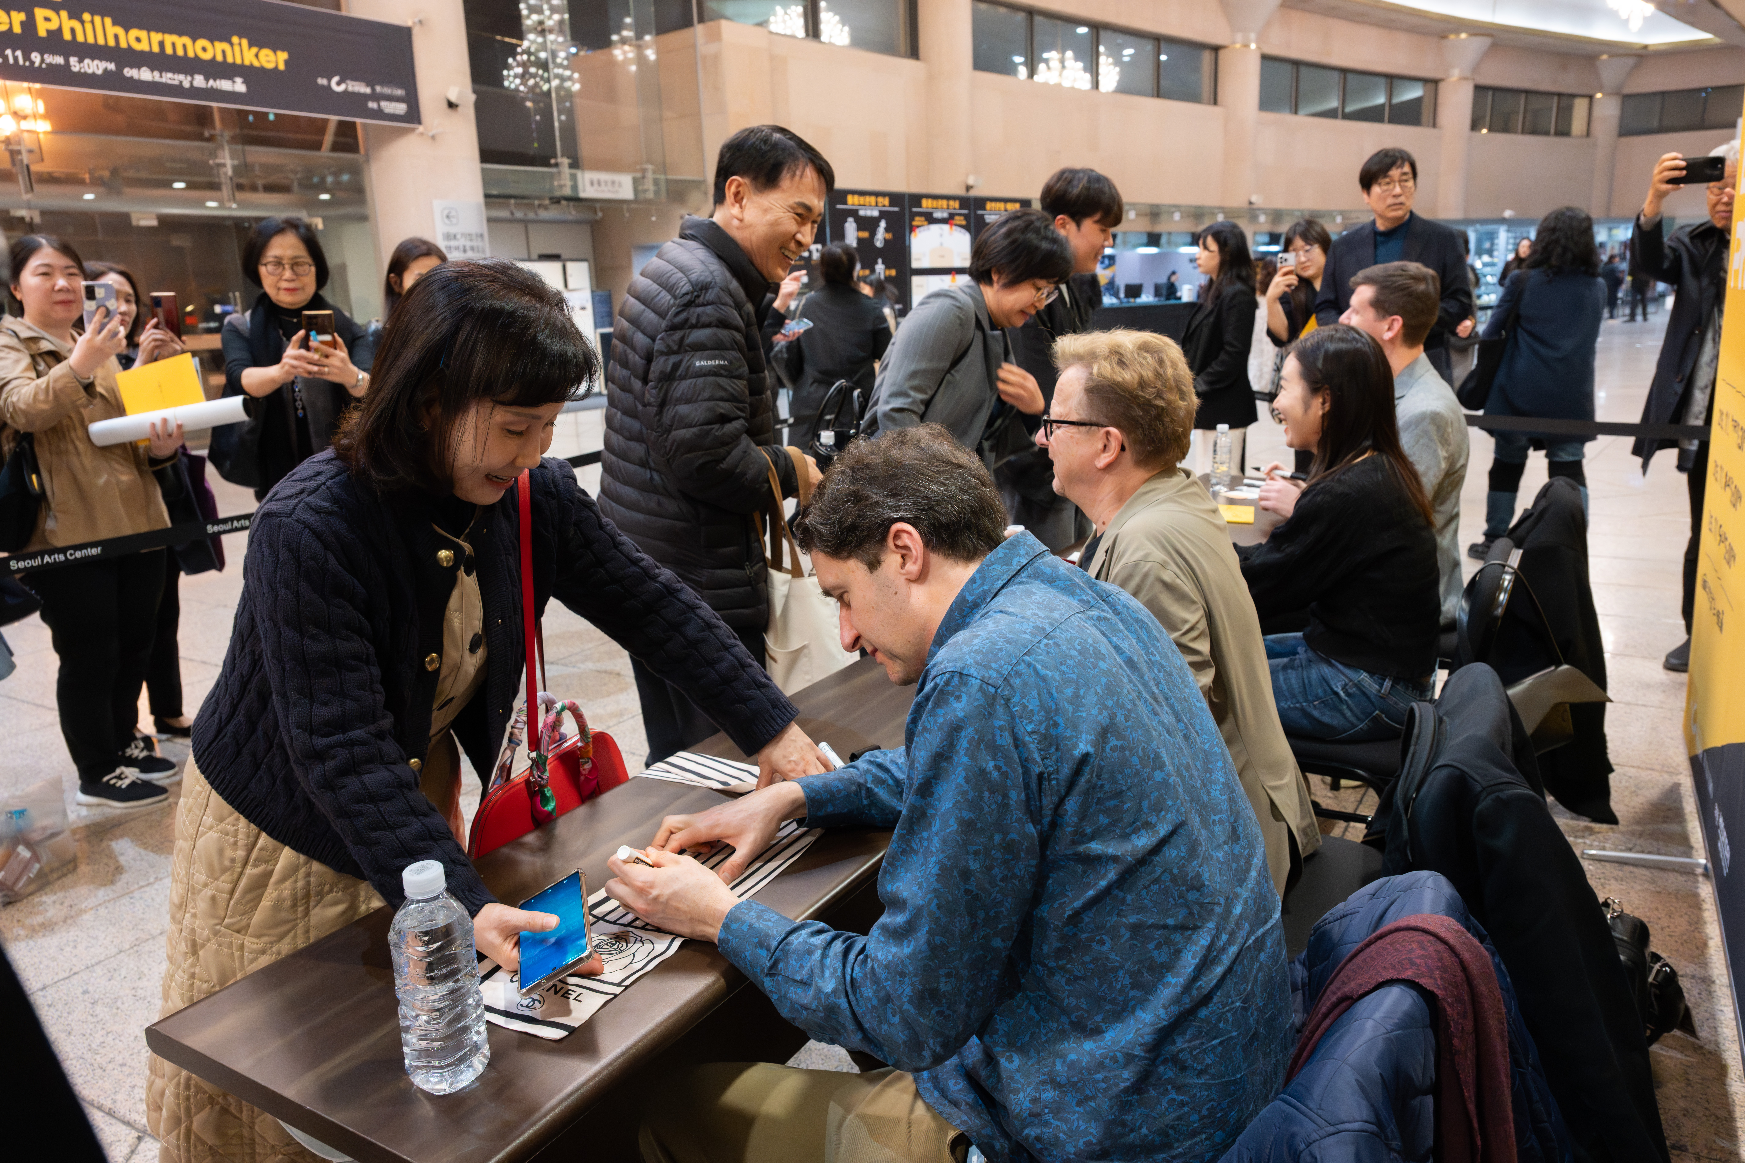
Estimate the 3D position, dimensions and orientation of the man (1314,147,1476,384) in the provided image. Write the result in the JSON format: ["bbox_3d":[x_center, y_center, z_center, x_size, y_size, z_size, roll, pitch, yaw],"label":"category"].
[{"bbox_3d":[1.681,-0.534,3.885,0.560,1.727,0.360,3,15,21],"label":"man"}]

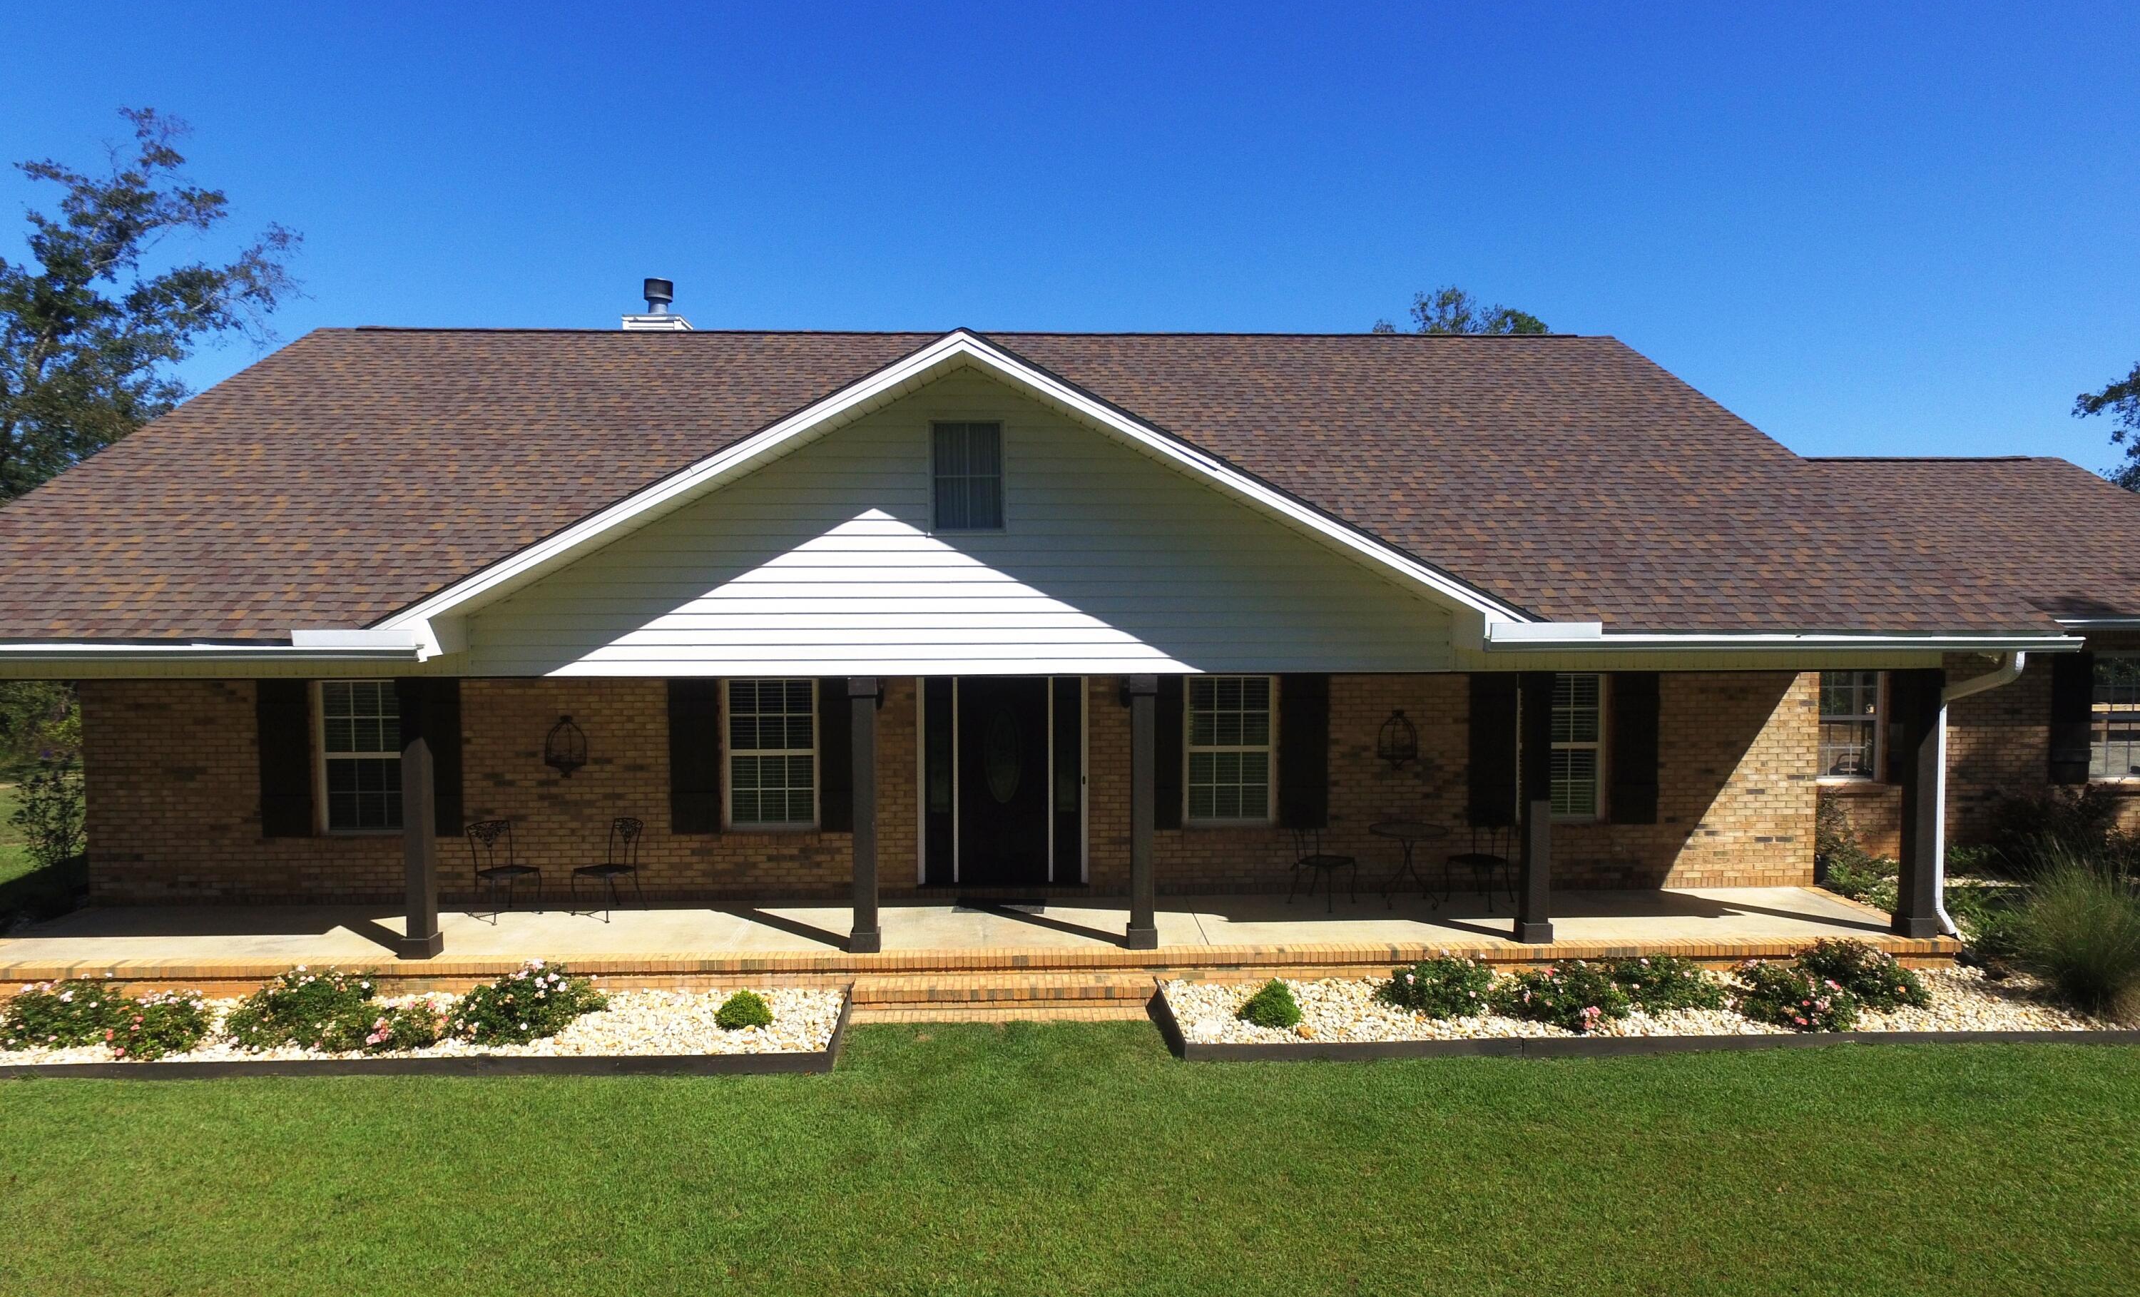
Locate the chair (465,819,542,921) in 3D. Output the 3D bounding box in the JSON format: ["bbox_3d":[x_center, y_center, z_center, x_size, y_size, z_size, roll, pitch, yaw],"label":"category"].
[{"bbox_3d":[-5.268,2.049,11.466,0.540,0.860,0.460,2,4,37],"label":"chair"}]

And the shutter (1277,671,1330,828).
[{"bbox_3d":[2.330,1.001,12.214,0.457,1.572,0.050,0,3,-2],"label":"shutter"}]

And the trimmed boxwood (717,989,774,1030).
[{"bbox_3d":[-2.478,2.701,9.410,0.410,0.260,0.390,0,3,-2],"label":"trimmed boxwood"}]

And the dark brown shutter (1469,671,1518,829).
[{"bbox_3d":[4.179,0.988,12.215,0.465,1.552,0.050,0,2,-2],"label":"dark brown shutter"}]

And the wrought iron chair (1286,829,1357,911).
[{"bbox_3d":[2.377,2.002,11.730,0.490,0.870,0.460,2,4,41],"label":"wrought iron chair"}]

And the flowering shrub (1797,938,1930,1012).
[{"bbox_3d":[6.426,2.549,10.004,0.920,0.440,0.750,0,3,-2],"label":"flowering shrub"}]

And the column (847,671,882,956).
[{"bbox_3d":[-1.709,1.384,10.335,0.250,2.265,0.250,0,3,-2],"label":"column"}]

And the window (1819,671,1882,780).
[{"bbox_3d":[9.184,0.810,14.642,0.890,1.480,0.080,0,3,-2],"label":"window"}]

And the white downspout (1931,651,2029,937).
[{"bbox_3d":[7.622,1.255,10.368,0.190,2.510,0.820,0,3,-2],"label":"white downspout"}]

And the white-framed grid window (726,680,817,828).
[{"bbox_3d":[-2.879,1.004,11.936,0.920,1.480,0.090,0,3,-2],"label":"white-framed grid window"}]

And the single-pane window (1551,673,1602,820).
[{"bbox_3d":[4.896,0.990,12.300,0.896,1.497,0.100,0,2,-2],"label":"single-pane window"}]

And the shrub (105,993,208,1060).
[{"bbox_3d":[-6.806,2.740,9.216,0.770,0.400,0.660,0,3,-2],"label":"shrub"}]

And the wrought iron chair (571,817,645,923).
[{"bbox_3d":[-4.292,2.043,11.576,0.500,0.875,0.520,2,4,33],"label":"wrought iron chair"}]

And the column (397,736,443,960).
[{"bbox_3d":[-5.365,1.397,10.233,0.245,2.298,0.250,0,3,-2],"label":"column"}]

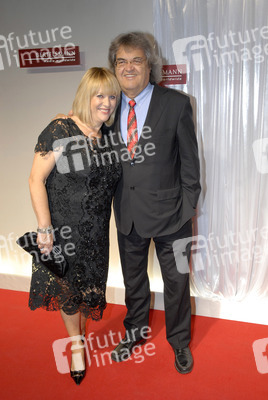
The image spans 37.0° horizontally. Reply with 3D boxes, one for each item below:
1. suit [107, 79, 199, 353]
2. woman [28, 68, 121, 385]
[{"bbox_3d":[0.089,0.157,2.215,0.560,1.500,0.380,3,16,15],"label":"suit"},{"bbox_3d":[-0.296,0.149,2.148,0.500,1.630,0.420,-4,16,-10],"label":"woman"}]

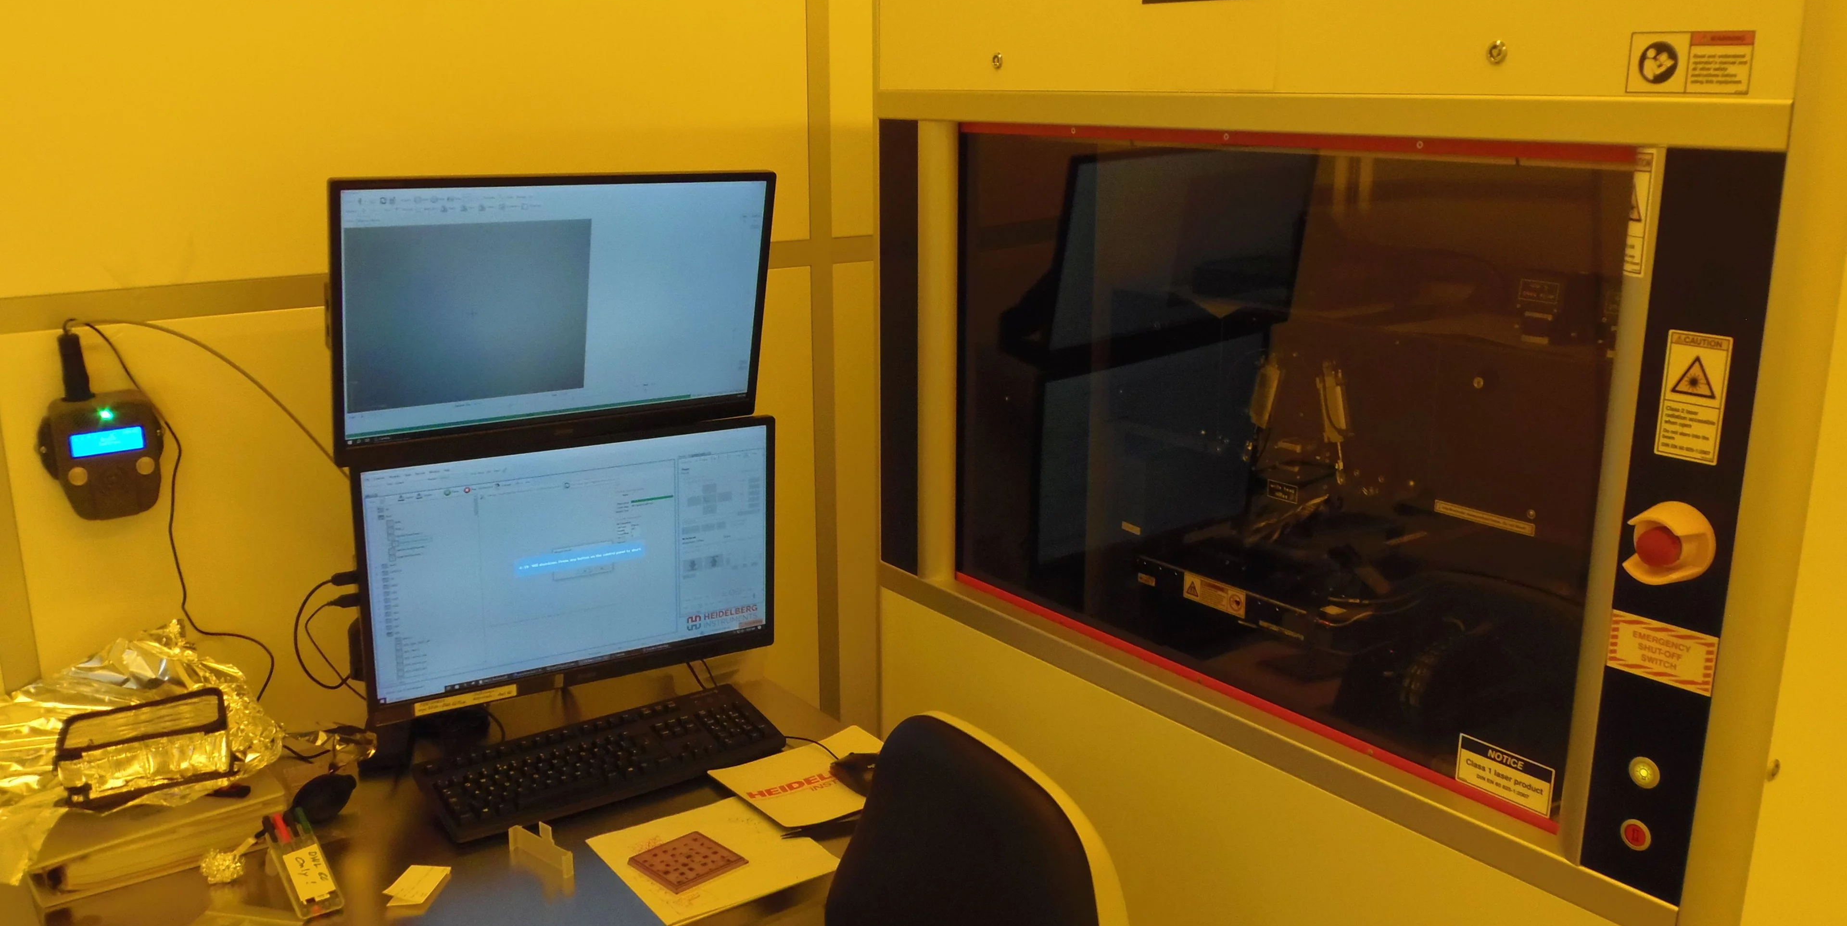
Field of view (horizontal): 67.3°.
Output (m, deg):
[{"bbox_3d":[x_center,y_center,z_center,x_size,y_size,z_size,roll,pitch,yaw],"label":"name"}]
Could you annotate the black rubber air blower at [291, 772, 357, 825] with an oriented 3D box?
[{"bbox_3d":[-0.746,0.417,1.712,0.057,0.057,0.120,5,16,19],"label":"black rubber air blower"}]

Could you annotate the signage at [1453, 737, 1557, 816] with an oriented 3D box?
[{"bbox_3d":[0.608,0.327,1.452,0.004,0.054,0.105,-12,19,-37],"label":"signage"}]

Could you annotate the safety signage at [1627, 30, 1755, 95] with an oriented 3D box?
[{"bbox_3d":[0.642,-0.335,1.163,0.004,0.050,0.100,-12,19,-37],"label":"safety signage"}]

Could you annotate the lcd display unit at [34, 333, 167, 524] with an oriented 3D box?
[{"bbox_3d":[-0.919,-0.042,1.550,0.118,0.205,0.060,-10,18,-32],"label":"lcd display unit"}]

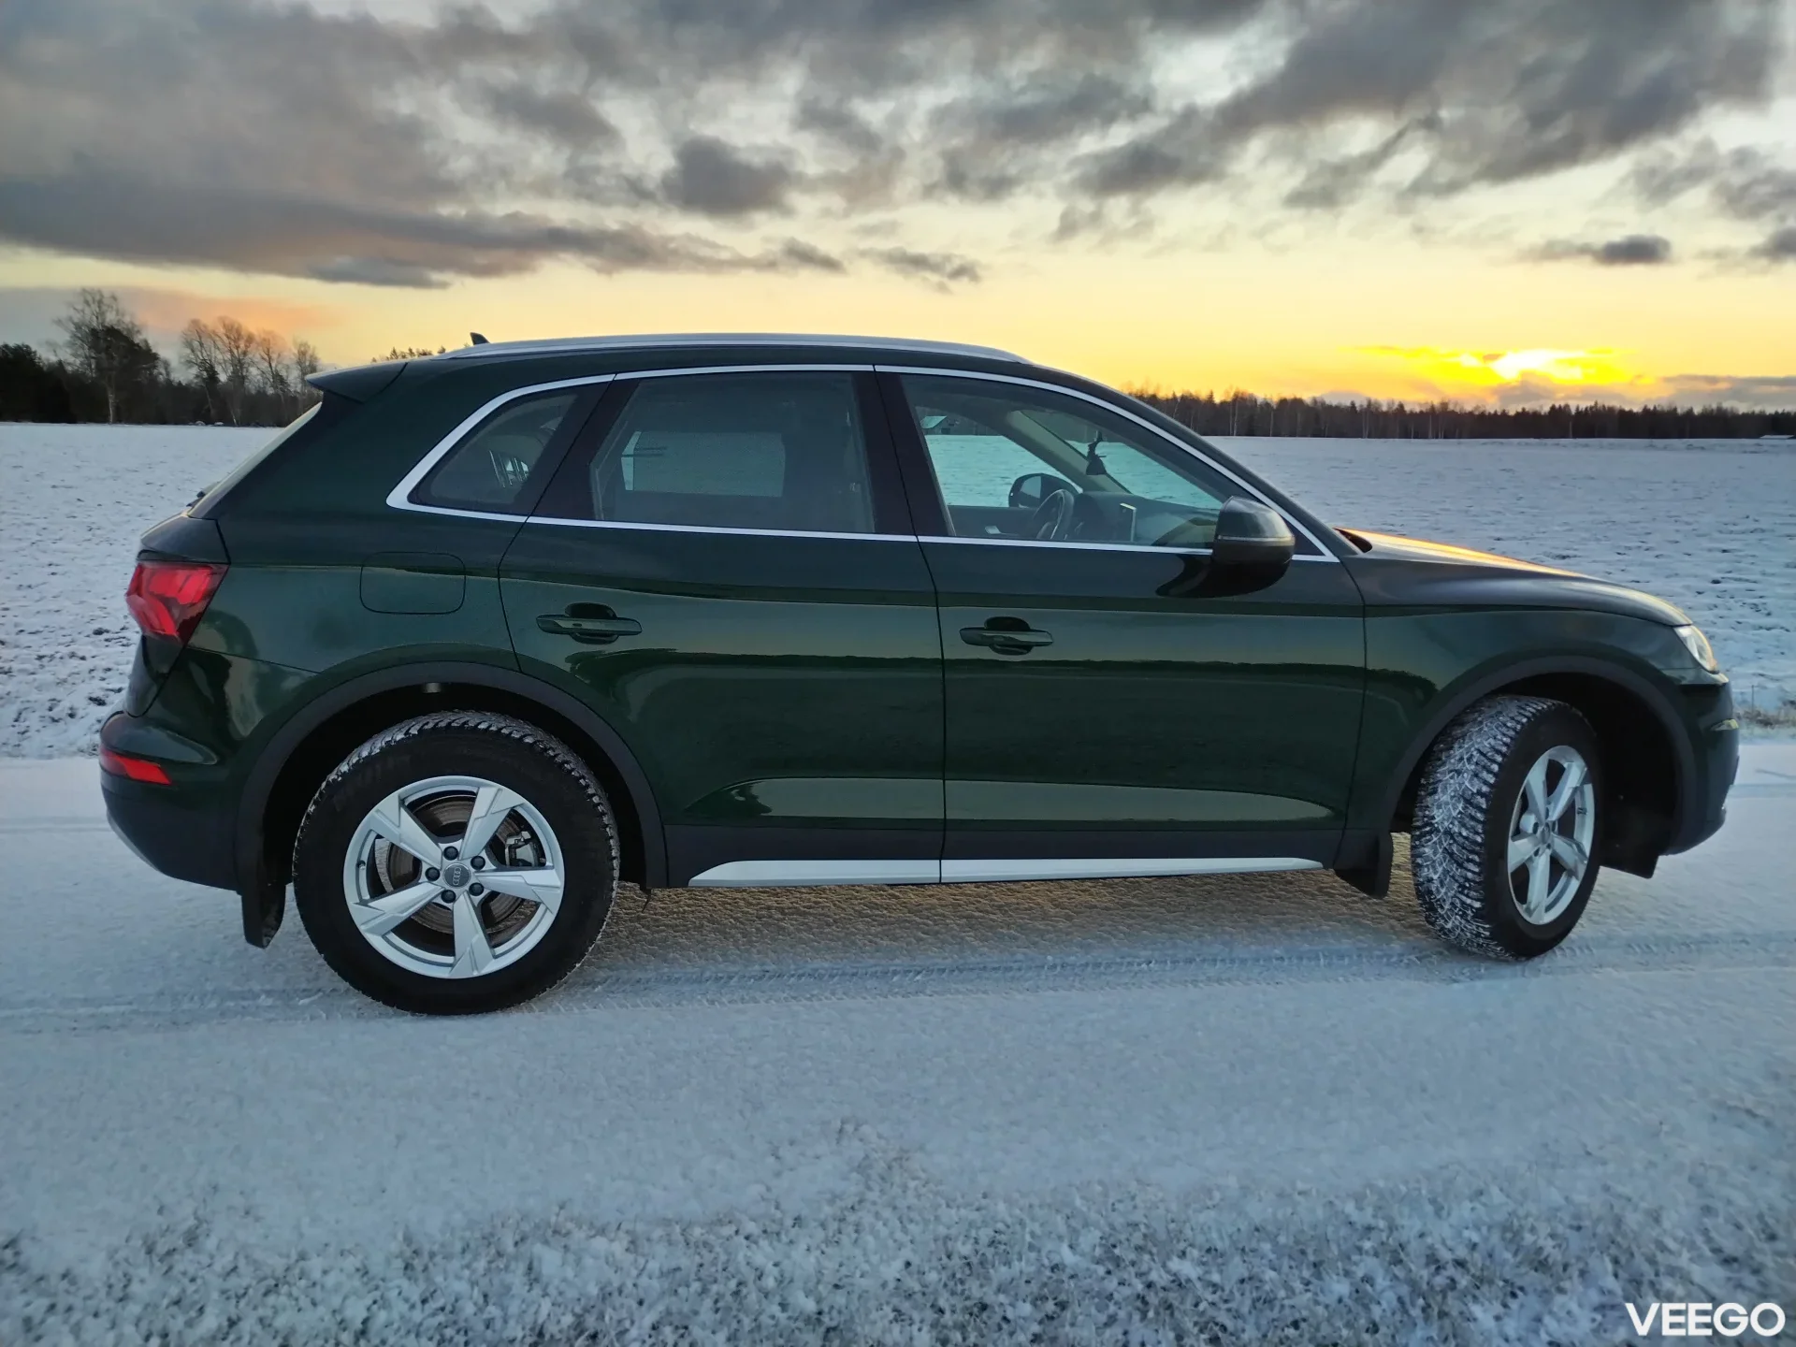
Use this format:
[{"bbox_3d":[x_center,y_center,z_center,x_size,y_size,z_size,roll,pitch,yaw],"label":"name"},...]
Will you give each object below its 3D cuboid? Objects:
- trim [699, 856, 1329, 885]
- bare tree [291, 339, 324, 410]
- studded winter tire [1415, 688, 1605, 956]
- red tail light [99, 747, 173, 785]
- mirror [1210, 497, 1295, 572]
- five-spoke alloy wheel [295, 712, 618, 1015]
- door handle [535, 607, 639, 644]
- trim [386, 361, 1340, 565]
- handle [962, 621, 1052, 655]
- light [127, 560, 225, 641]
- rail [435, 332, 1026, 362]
[{"bbox_3d":[0.306,0.485,3.410,1.650,0.070,0.055,0,10,-10],"label":"trim"},{"bbox_3d":[-83.202,-40.909,190.000,4.800,12.600,4.800,1,10,0],"label":"bare tree"},{"bbox_3d":[1.720,0.421,3.761,0.735,0.733,0.240,-8,13,-40],"label":"studded winter tire"},{"bbox_3d":[-1.826,0.218,3.227,0.275,0.088,0.380,-1,10,-10],"label":"red tail light"},{"bbox_3d":[0.842,-0.343,3.314,0.225,0.187,0.230,-1,10,-10],"label":"mirror"},{"bbox_3d":[-1.056,0.463,3.271,0.735,0.733,0.240,-1,10,-10],"label":"five-spoke alloy wheel"},{"bbox_3d":[-0.707,-0.109,3.097,0.238,0.086,0.060,-1,10,-10],"label":"door handle"},{"bbox_3d":[-0.022,-0.525,3.342,2.370,0.478,0.210,-1,10,-10],"label":"trim"},{"bbox_3d":[0.265,-0.087,3.271,0.234,0.081,0.060,-1,10,-10],"label":"handle"},{"bbox_3d":[-1.699,-0.182,3.181,0.322,0.185,0.375,-1,10,-10],"label":"light"},{"bbox_3d":[-0.385,-0.816,3.400,1.485,0.090,0.080,-1,10,-10],"label":"rail"}]

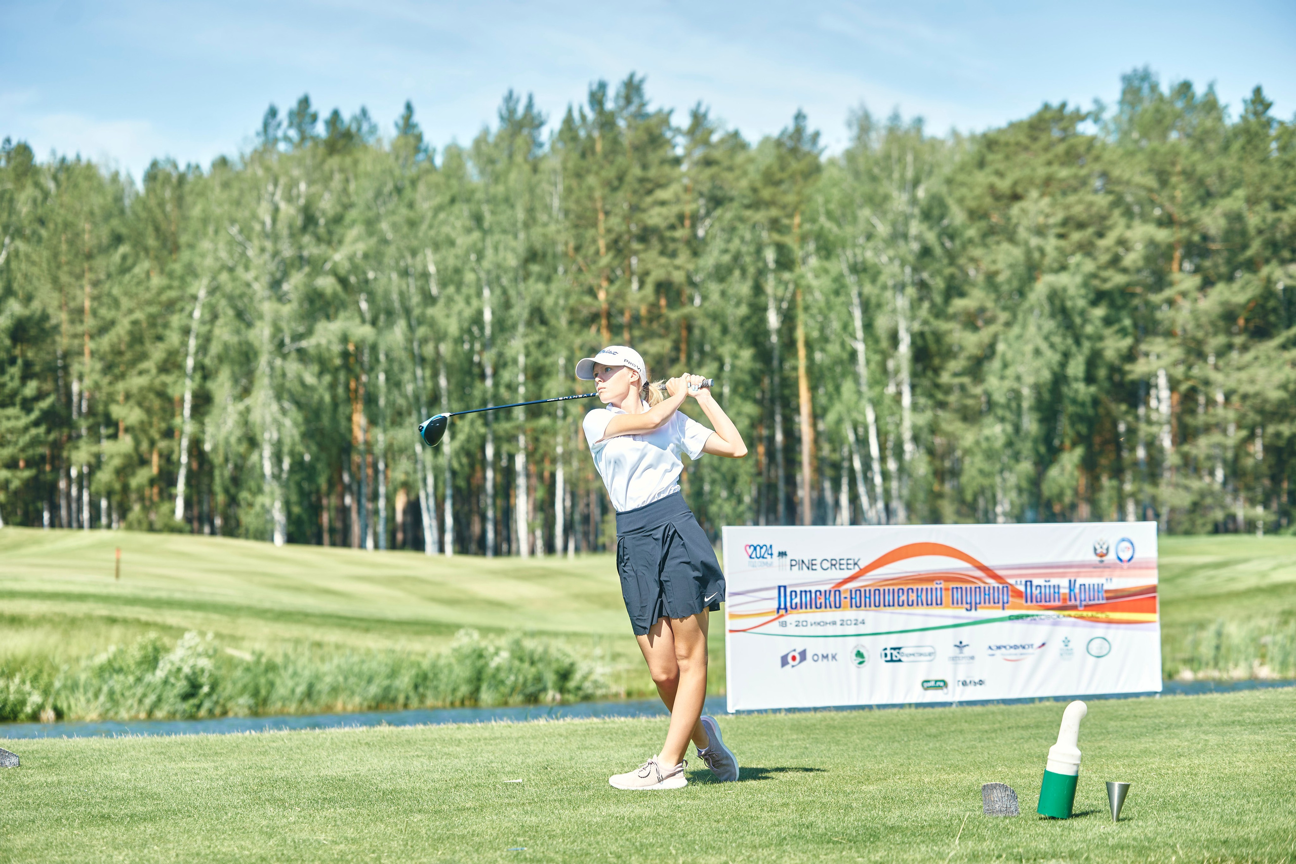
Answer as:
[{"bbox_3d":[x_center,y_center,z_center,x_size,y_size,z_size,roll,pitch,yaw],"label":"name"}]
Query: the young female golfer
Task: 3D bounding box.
[{"bbox_3d":[0.050,0.505,12.050,0.620,1.640,0.500,-2,-2,22],"label":"young female golfer"}]

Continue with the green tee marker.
[{"bbox_3d":[1.280,1.000,9.980,0.106,0.360,0.106,9,-1,-7],"label":"green tee marker"}]

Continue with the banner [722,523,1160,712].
[{"bbox_3d":[1.710,1.020,18.270,3.000,1.000,0.050,0,-3,-30],"label":"banner"}]

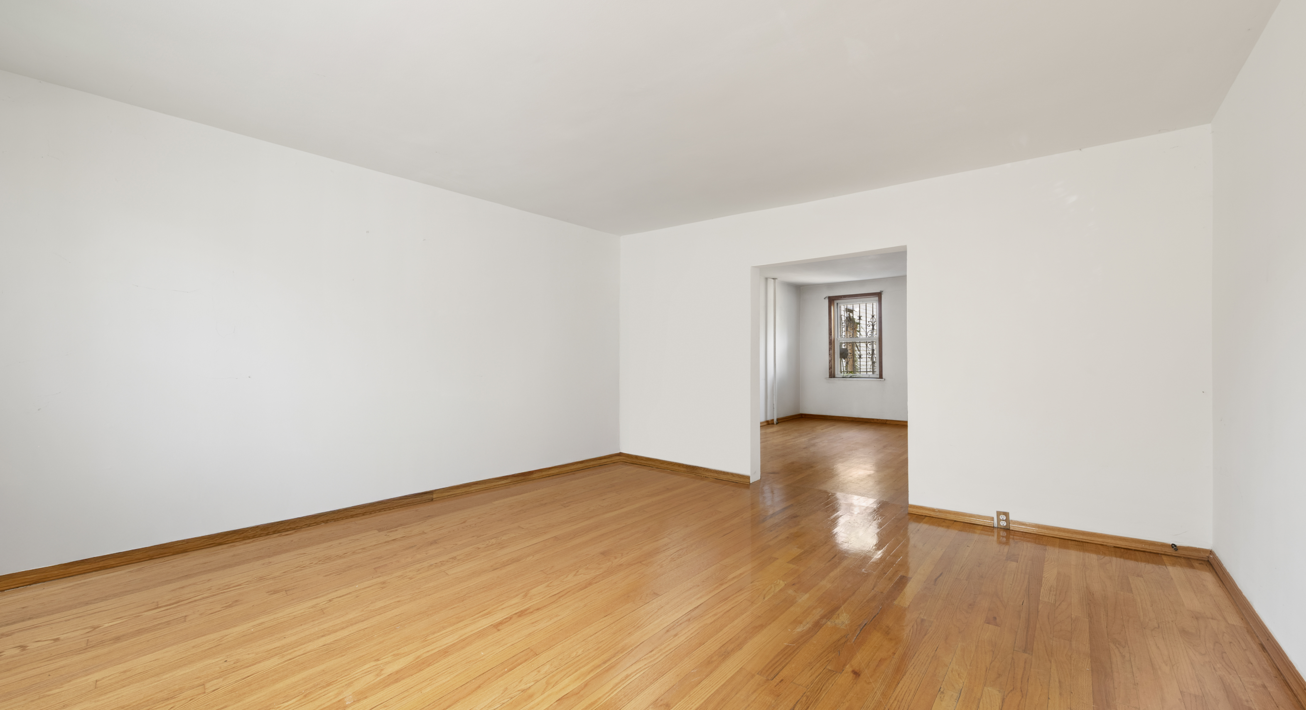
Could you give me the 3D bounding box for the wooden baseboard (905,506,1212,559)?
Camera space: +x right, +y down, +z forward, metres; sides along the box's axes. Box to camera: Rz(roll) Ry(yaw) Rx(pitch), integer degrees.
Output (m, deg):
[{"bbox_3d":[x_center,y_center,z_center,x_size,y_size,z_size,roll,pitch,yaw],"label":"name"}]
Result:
[{"bbox_3d":[2.509,1.135,3.303,1.543,0.064,0.018,-1,-1,38],"label":"wooden baseboard"}]

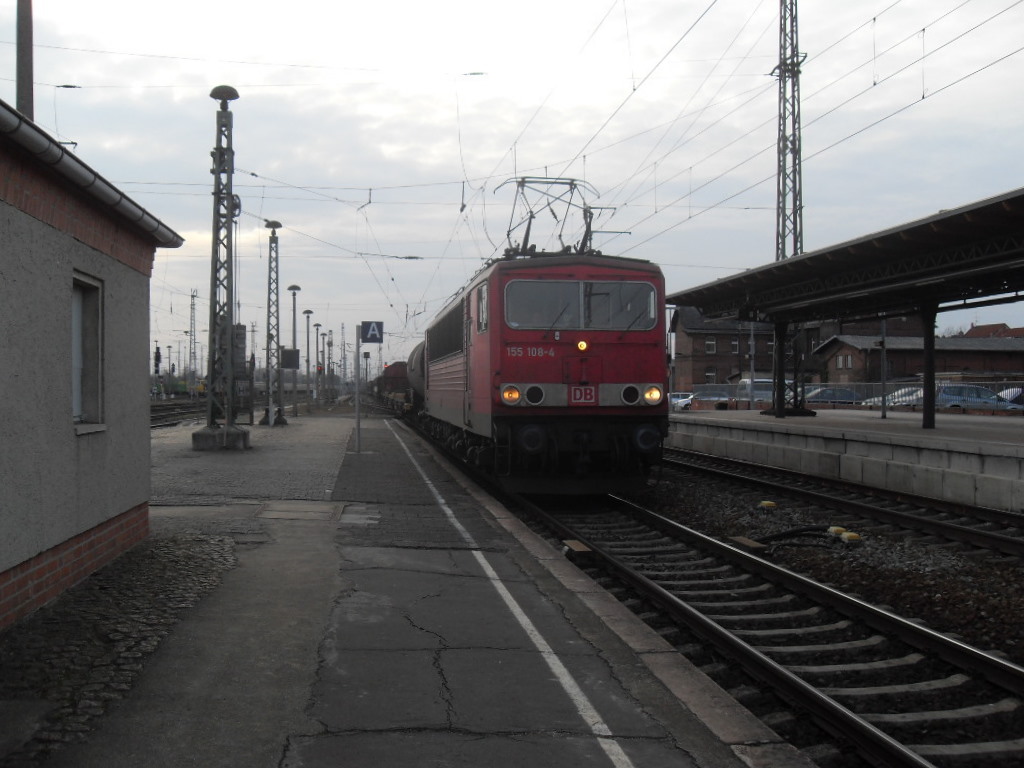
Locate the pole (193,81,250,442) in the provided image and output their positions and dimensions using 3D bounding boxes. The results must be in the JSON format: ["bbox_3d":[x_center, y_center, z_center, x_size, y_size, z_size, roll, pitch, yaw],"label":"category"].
[{"bbox_3d":[-7.241,-2.926,25.200,1.270,9.107,1.250,0,0,-9],"label":"pole"}]

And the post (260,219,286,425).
[{"bbox_3d":[-9.994,-2.570,42.200,1.100,8.581,1.050,0,0,-9],"label":"post"}]

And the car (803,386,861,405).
[{"bbox_3d":[15.898,0.948,52.000,4.350,1.430,1.750,0,0,-9],"label":"car"}]

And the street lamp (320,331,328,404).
[{"bbox_3d":[-18.735,-1.503,100.500,0.690,7.086,0.690,0,0,-9],"label":"street lamp"}]

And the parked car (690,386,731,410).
[{"bbox_3d":[13.589,1.244,71.000,4.300,1.430,1.750,0,0,-9],"label":"parked car"}]

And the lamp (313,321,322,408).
[{"bbox_3d":[-16.353,-1.579,85.000,0.700,7.068,0.700,0,0,-9],"label":"lamp"}]

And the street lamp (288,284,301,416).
[{"bbox_3d":[-11.634,-1.752,54.000,0.710,7.074,0.710,0,0,-9],"label":"street lamp"}]

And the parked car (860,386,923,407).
[{"bbox_3d":[17.365,0.895,43.500,4.300,1.470,1.760,0,0,-9],"label":"parked car"}]

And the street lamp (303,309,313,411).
[{"bbox_3d":[-14.142,-1.632,70.000,0.710,7.009,0.710,0,0,-9],"label":"street lamp"}]

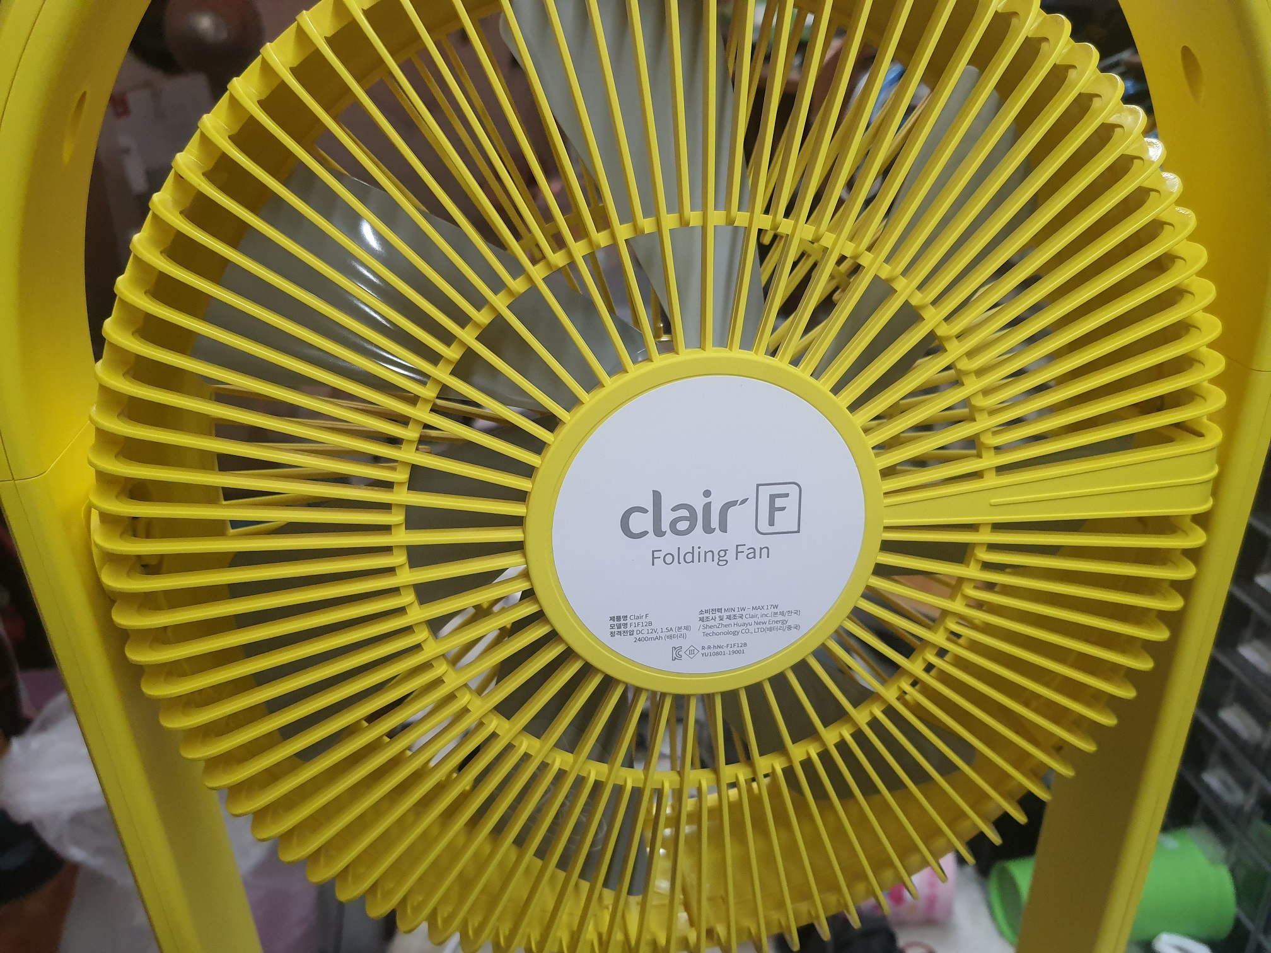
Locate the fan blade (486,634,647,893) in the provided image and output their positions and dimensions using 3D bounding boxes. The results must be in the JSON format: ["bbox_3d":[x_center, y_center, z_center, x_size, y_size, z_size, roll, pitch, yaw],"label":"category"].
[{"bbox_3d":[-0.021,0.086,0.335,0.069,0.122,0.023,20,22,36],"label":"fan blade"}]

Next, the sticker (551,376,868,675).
[{"bbox_3d":[0.022,0.016,0.270,0.090,0.090,0.003,-3,19,-8],"label":"sticker"}]

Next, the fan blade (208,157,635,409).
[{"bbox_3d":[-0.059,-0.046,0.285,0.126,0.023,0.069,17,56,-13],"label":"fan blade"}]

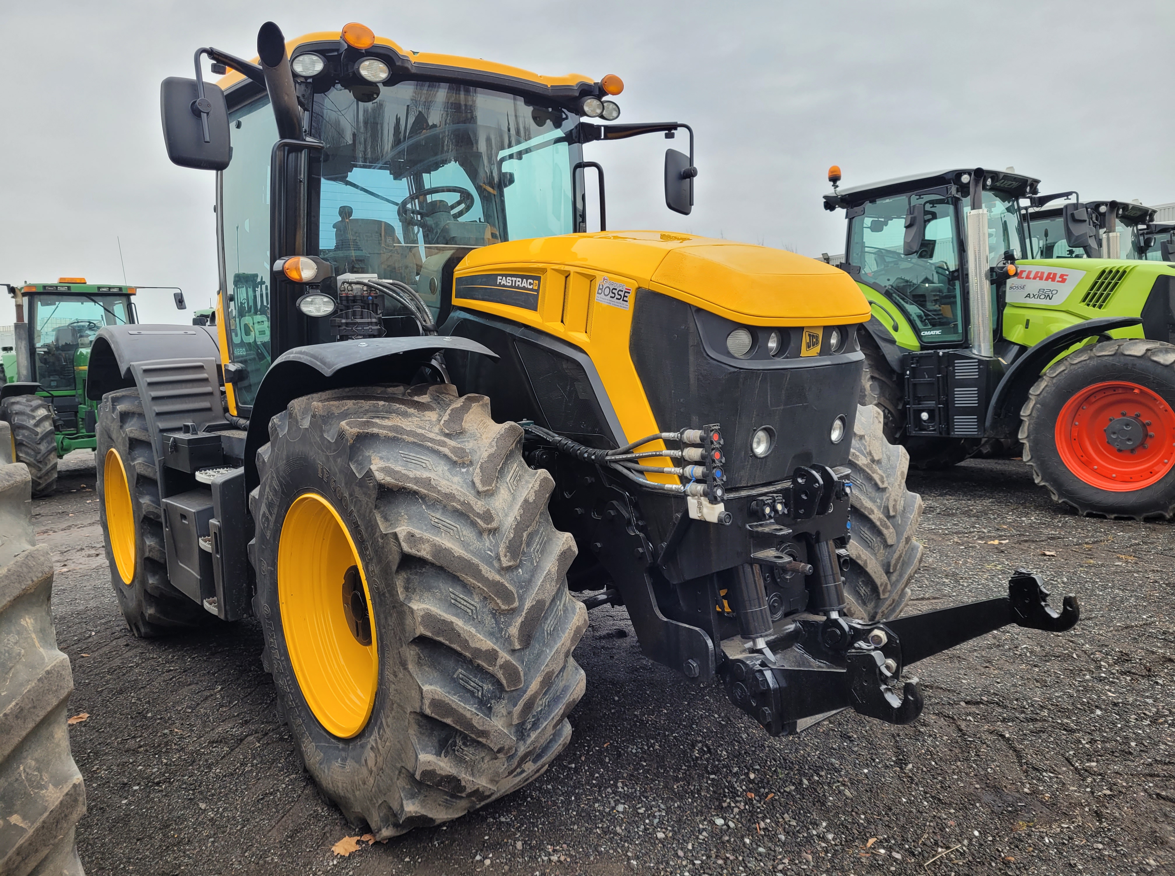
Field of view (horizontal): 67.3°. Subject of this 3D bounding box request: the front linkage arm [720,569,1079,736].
[{"bbox_3d":[0.899,0.627,2.656,0.939,0.374,0.768,-7,6,-38],"label":"front linkage arm"}]

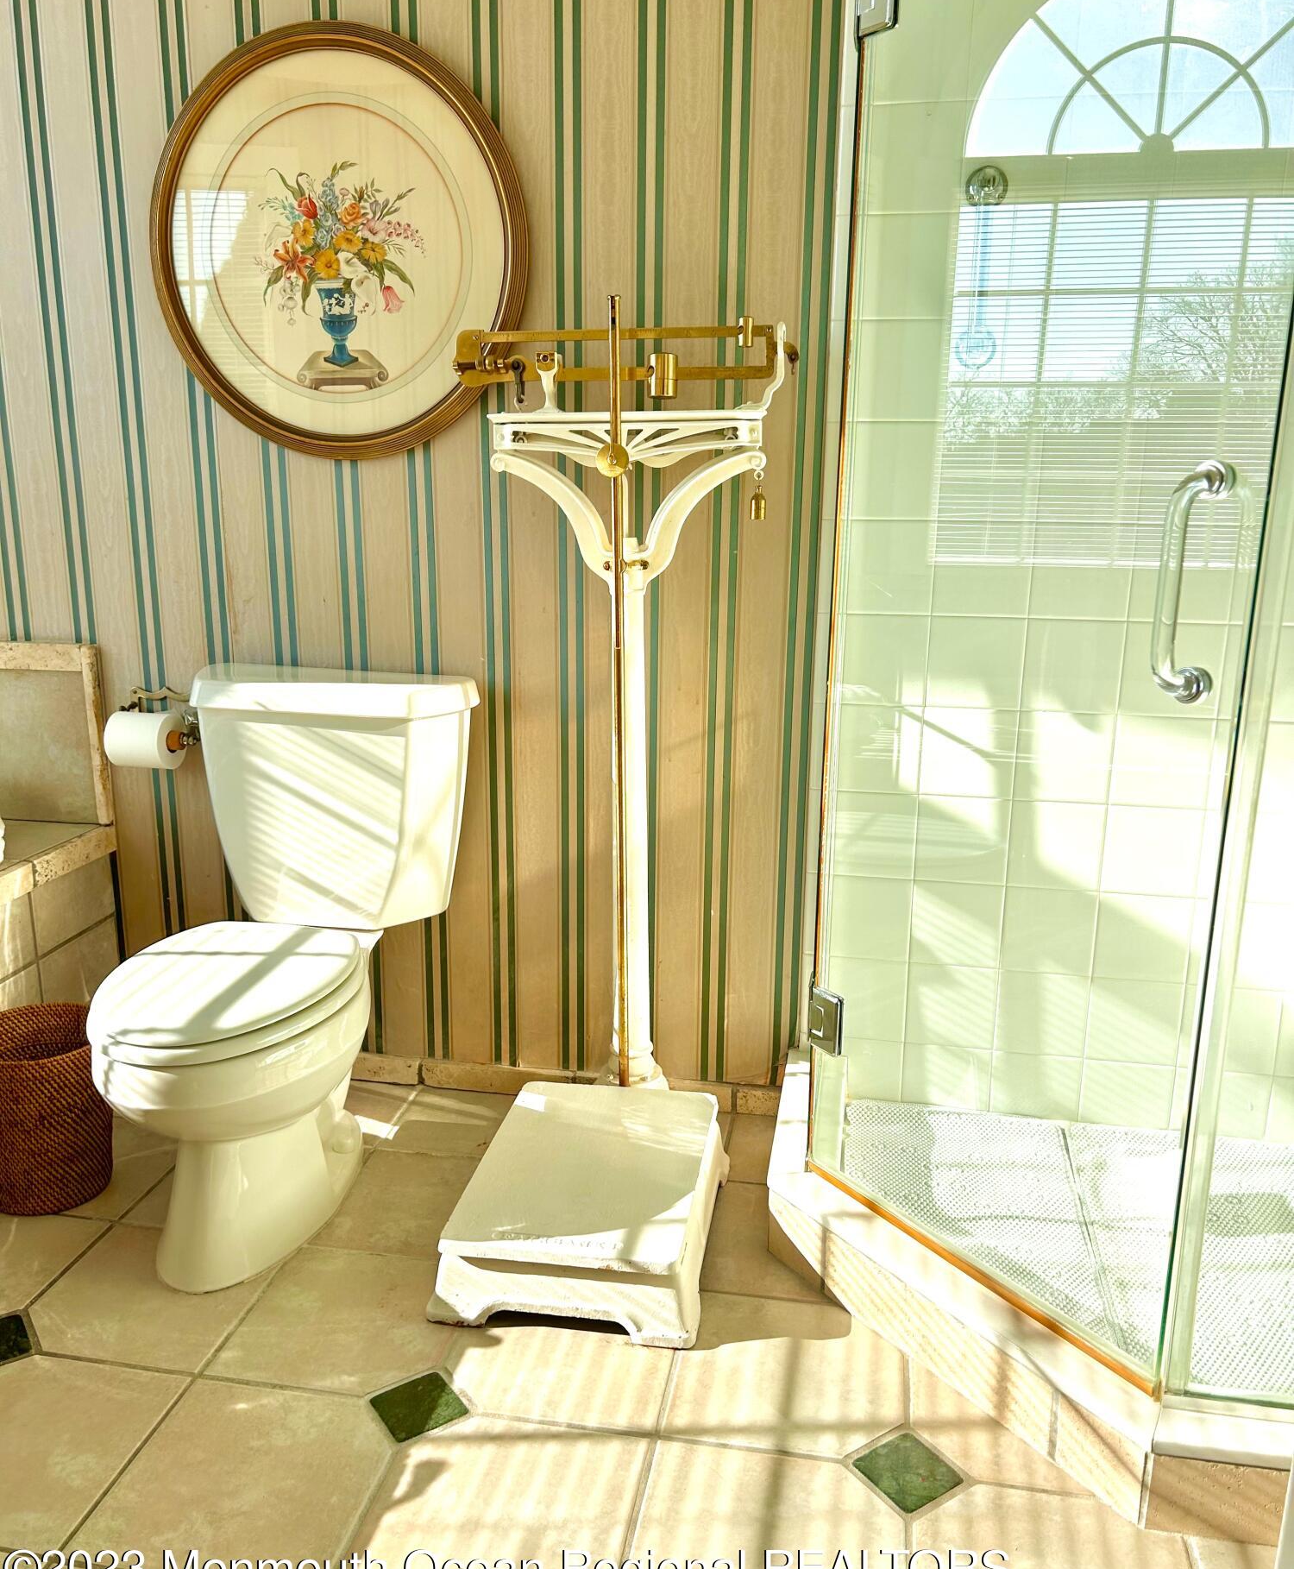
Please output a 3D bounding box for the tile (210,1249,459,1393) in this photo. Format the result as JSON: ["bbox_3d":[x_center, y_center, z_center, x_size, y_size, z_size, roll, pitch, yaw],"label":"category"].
[{"bbox_3d":[-0.413,0.752,1.823,0.297,0.010,0.297,3,14,10],"label":"tile"}]

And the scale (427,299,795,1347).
[{"bbox_3d":[-0.088,0.004,1.900,0.545,1.417,0.586,3,14,10],"label":"scale"}]

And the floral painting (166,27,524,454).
[{"bbox_3d":[-0.523,-0.899,2.179,0.658,0.682,0.030,3,14,10],"label":"floral painting"}]

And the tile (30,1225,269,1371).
[{"bbox_3d":[-0.713,0.737,1.875,0.297,0.010,0.297,3,14,10],"label":"tile"}]

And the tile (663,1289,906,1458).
[{"bbox_3d":[0.187,0.783,1.719,0.297,0.010,0.297,3,14,10],"label":"tile"}]

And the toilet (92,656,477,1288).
[{"bbox_3d":[-0.594,0.274,2.068,0.480,0.800,0.770,3,14,10],"label":"toilet"}]

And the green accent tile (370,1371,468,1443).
[{"bbox_3d":[-0.290,0.795,1.651,0.091,0.010,0.091,-9,16,-34],"label":"green accent tile"}]

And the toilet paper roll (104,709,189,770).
[{"bbox_3d":[-0.913,-0.079,2.365,0.105,0.101,0.101,3,14,10],"label":"toilet paper roll"}]

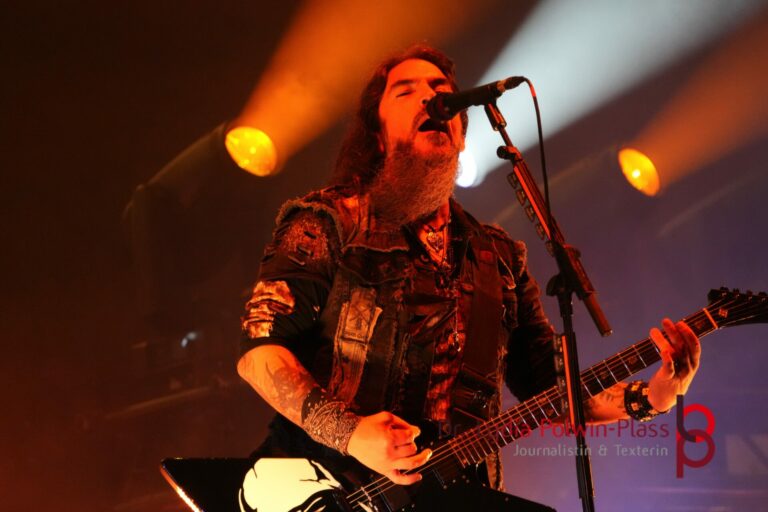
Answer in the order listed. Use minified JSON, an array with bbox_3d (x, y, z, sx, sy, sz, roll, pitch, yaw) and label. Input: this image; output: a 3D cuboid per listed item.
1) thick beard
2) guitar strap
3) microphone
[{"bbox_3d":[0.049,-0.124,9.750,0.125,0.145,0.110,1,-13,-23],"label":"thick beard"},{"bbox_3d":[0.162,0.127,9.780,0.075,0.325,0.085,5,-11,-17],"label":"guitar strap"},{"bbox_3d":[0.155,-0.265,9.620,0.195,0.050,0.050,-19,-17,35],"label":"microphone"}]

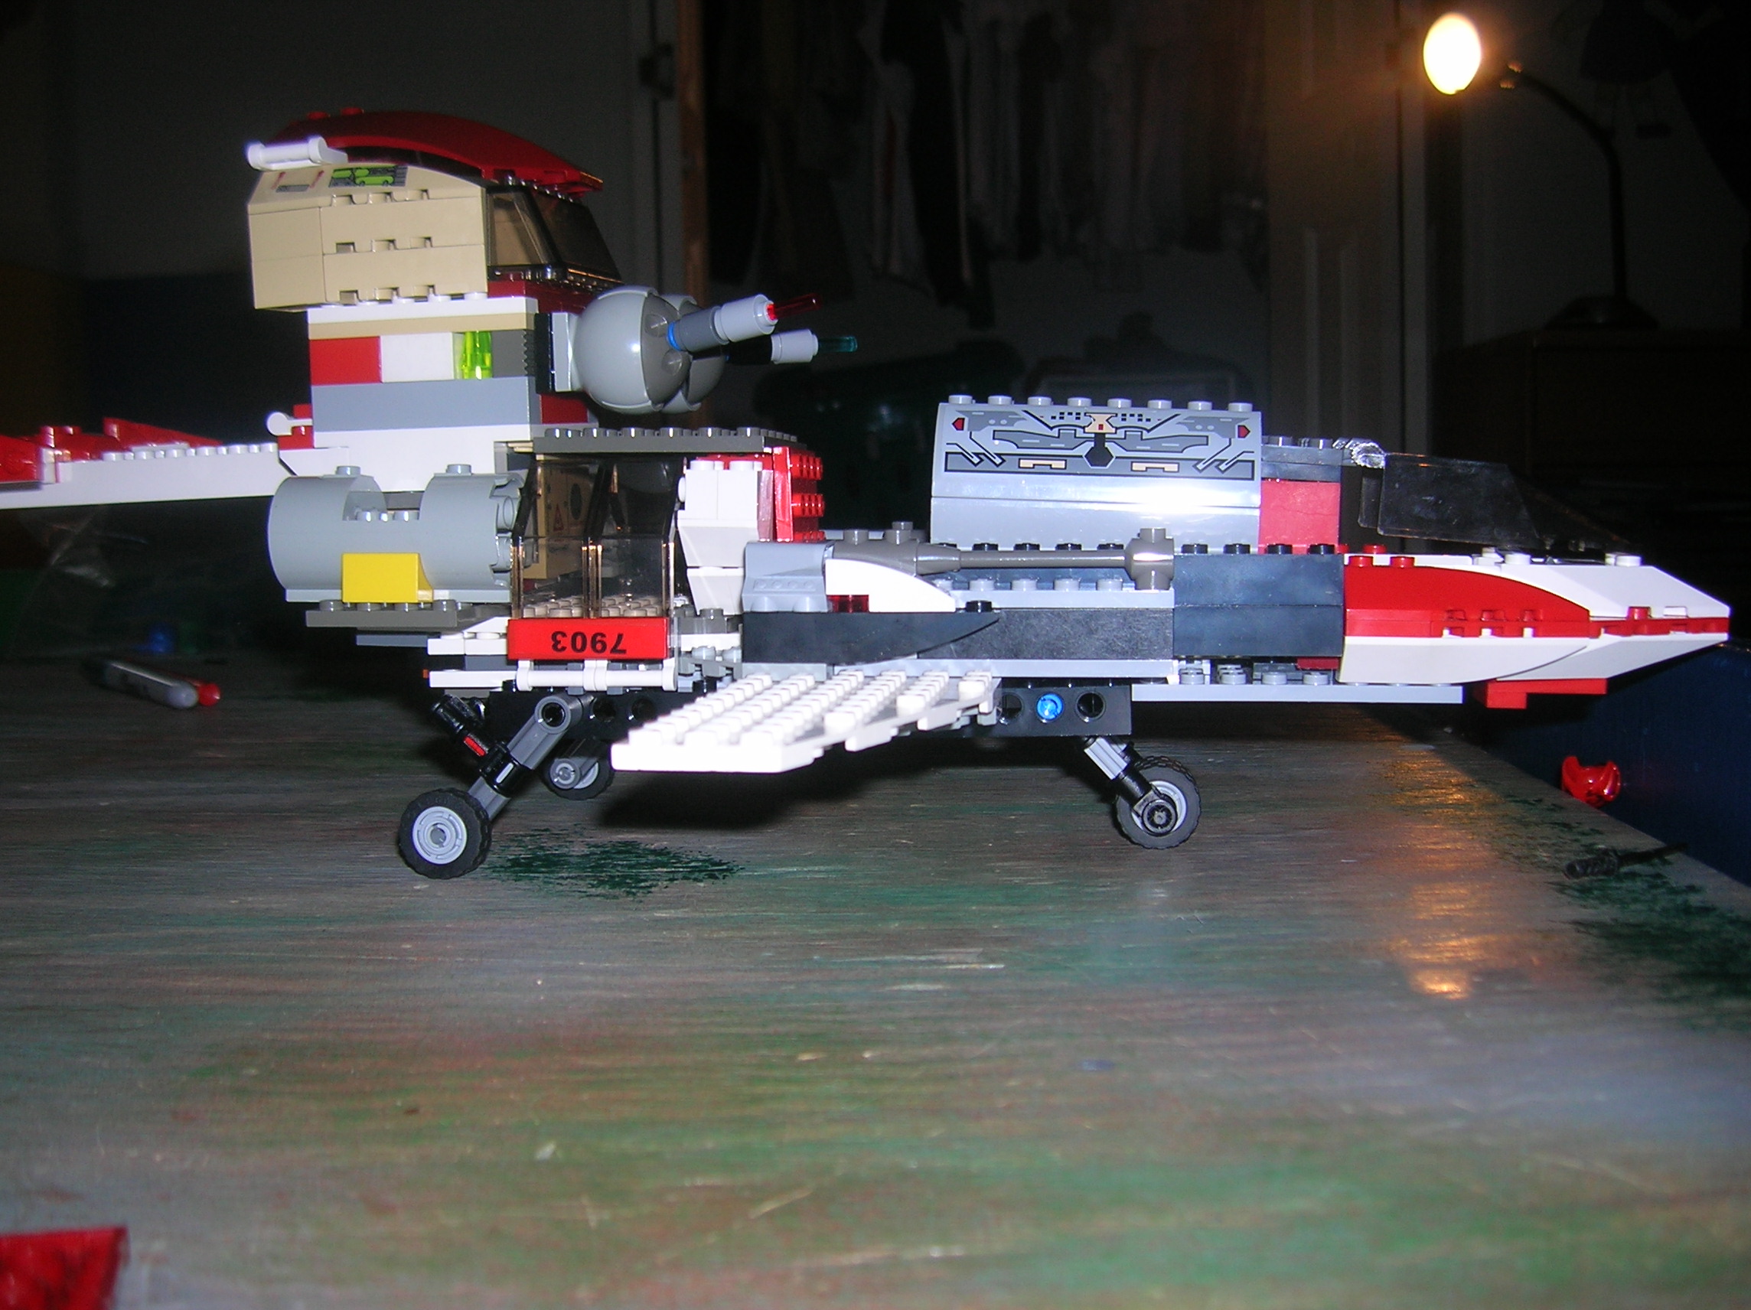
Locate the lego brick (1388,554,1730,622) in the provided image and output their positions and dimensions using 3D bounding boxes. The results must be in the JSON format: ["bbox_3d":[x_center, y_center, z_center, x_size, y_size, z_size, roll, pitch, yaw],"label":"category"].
[{"bbox_3d":[0.136,-0.013,0.342,0.056,0.011,0.032,0,5,8],"label":"lego brick"}]

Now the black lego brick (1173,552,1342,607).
[{"bbox_3d":[0.073,-0.014,0.331,0.032,0.010,0.008,0,5,8],"label":"black lego brick"}]

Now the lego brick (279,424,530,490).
[{"bbox_3d":[-0.098,-0.041,0.363,0.056,0.013,0.010,-1,5,9],"label":"lego brick"}]

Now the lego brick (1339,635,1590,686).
[{"bbox_3d":[0.114,0.001,0.338,0.047,0.010,0.016,0,5,8],"label":"lego brick"}]

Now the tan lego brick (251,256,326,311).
[{"bbox_3d":[-0.118,-0.077,0.358,0.016,0.010,0.015,-2,4,12],"label":"tan lego brick"}]

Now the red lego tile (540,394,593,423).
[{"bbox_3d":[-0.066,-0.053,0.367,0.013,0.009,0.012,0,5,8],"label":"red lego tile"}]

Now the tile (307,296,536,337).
[{"bbox_3d":[-0.094,-0.070,0.359,0.048,0.007,0.008,0,6,11],"label":"tile"}]

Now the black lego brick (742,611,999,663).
[{"bbox_3d":[0.000,-0.004,0.324,0.048,0.010,0.009,0,6,5],"label":"black lego brick"}]

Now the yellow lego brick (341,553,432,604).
[{"bbox_3d":[-0.096,-0.015,0.340,0.016,0.010,0.008,0,5,8],"label":"yellow lego brick"}]

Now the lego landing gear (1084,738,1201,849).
[{"bbox_3d":[0.055,0.028,0.356,0.024,0.025,0.020,0,5,8],"label":"lego landing gear"}]

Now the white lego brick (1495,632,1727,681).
[{"bbox_3d":[0.141,-0.001,0.342,0.044,0.010,0.029,0,7,8],"label":"white lego brick"}]

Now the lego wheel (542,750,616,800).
[{"bbox_3d":[-0.072,0.027,0.424,0.018,0.018,0.007,0,5,5],"label":"lego wheel"}]

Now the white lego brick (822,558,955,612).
[{"bbox_3d":[0.003,-0.013,0.319,0.024,0.010,0.008,0,5,8],"label":"white lego brick"}]

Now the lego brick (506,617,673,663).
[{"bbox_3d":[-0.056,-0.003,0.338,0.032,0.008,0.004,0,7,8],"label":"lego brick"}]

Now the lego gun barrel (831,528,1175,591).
[{"bbox_3d":[0.024,-0.019,0.331,0.065,0.012,0.009,0,7,8],"label":"lego gun barrel"}]

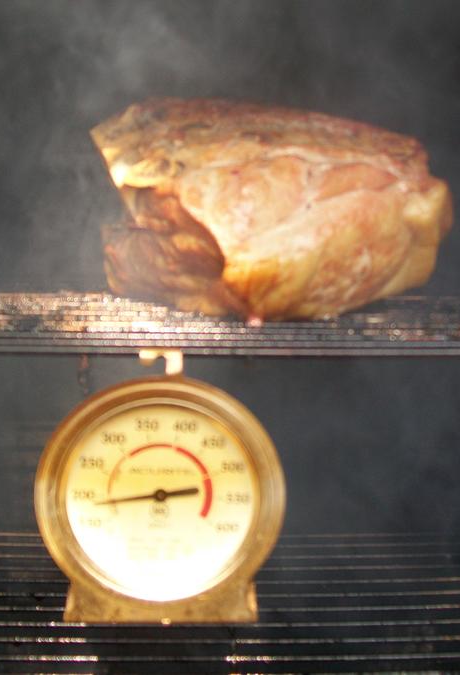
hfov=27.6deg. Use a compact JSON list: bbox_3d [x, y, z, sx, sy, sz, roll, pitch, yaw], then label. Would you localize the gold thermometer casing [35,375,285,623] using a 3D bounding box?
[{"bbox_3d":[-0.025,0.056,0.353,0.089,0.092,0.036,0,8,0],"label":"gold thermometer casing"}]

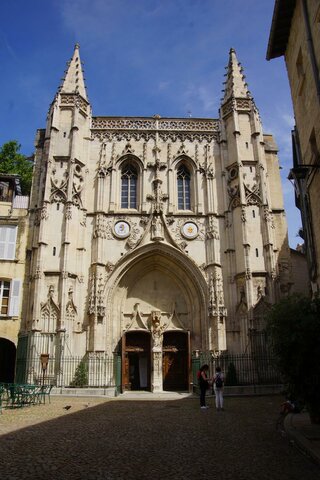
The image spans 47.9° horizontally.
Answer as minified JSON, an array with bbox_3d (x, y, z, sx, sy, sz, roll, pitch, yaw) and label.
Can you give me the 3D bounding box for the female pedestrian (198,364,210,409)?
[{"bbox_3d":[1.883,6.068,14.926,0.480,1.650,0.430,1,-17,-5],"label":"female pedestrian"}]

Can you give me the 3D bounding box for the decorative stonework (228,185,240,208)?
[{"bbox_3d":[4.582,-2.670,22.140,0.300,1.219,0.950,10,-20,-30],"label":"decorative stonework"}]

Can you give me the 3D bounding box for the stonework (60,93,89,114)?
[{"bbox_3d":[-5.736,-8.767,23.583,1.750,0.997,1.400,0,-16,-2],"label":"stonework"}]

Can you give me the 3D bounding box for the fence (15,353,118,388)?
[{"bbox_3d":[-4.781,6.761,18.541,5.309,1.648,0.150,0,-17,-2],"label":"fence"}]

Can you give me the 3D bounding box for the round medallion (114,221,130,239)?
[{"bbox_3d":[-2.301,-0.626,21.945,1.033,1.167,0.200,0,-16,-2],"label":"round medallion"}]

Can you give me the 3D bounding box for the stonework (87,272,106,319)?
[{"bbox_3d":[-3.617,3.177,20.630,1.075,2.610,0.600,0,-16,-2],"label":"stonework"}]

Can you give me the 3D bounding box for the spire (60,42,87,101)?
[{"bbox_3d":[-6.002,-11.773,25.354,2.300,5.216,1.989,0,-17,-2],"label":"spire"}]

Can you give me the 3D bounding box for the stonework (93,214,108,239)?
[{"bbox_3d":[-3.590,-0.779,21.840,0.911,1.523,0.450,0,-16,-2],"label":"stonework"}]

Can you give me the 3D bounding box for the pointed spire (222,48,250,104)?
[{"bbox_3d":[5.212,-11.300,24.983,1.800,4.959,1.650,0,-16,-2],"label":"pointed spire"}]

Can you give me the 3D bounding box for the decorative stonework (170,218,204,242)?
[{"bbox_3d":[1.690,-0.613,22.033,2.089,1.494,0.300,0,-17,-2],"label":"decorative stonework"}]

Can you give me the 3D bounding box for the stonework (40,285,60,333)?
[{"bbox_3d":[-5.897,3.635,19.299,1.078,2.559,0.400,0,-17,-2],"label":"stonework"}]

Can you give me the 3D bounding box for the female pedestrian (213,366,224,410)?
[{"bbox_3d":[2.457,6.086,14.751,0.470,1.650,0.420,4,-18,-14],"label":"female pedestrian"}]

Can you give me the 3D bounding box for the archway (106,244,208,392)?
[{"bbox_3d":[-0.147,4.472,21.100,5.657,8.232,1.500,0,-16,-2],"label":"archway"}]

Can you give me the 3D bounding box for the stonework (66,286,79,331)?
[{"bbox_3d":[-4.717,3.686,19.452,0.320,2.341,0.750,-13,-20,36],"label":"stonework"}]

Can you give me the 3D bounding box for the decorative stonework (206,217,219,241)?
[{"bbox_3d":[3.188,-0.665,22.041,0.734,1.536,0.450,0,-16,-2],"label":"decorative stonework"}]

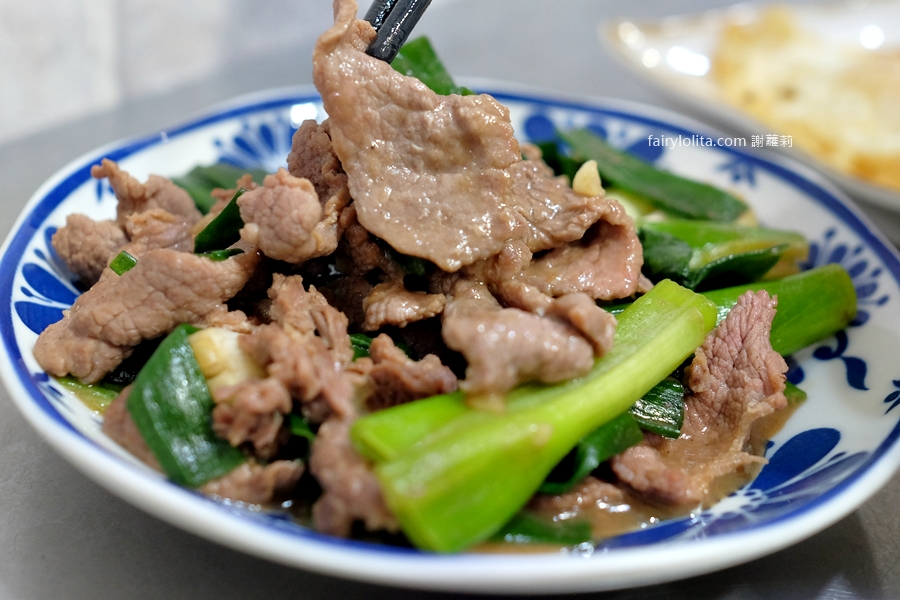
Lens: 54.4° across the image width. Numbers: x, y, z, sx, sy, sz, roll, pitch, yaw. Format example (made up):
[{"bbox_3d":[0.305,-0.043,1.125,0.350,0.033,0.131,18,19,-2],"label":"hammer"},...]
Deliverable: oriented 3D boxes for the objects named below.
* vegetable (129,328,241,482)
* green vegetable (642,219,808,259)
[{"bbox_3d":[-0.049,0.020,0.163,0.019,0.011,0.028,-27,57,-22],"label":"vegetable"},{"bbox_3d":[0.074,-0.015,0.239,0.046,0.010,0.013,4,32,-7],"label":"green vegetable"}]

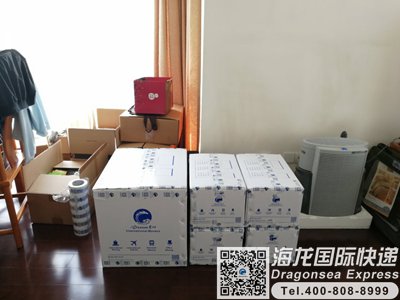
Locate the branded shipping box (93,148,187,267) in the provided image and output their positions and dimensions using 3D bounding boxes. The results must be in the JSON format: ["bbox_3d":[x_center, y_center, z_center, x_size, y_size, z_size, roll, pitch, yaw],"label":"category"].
[{"bbox_3d":[-0.320,0.333,1.989,0.490,0.500,0.600,-1,20,-2],"label":"branded shipping box"}]

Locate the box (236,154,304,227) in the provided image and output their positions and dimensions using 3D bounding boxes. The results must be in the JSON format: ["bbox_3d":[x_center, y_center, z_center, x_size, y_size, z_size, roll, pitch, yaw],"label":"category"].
[{"bbox_3d":[0.401,0.233,1.924,0.300,0.245,0.500,0,20,-1],"label":"box"}]

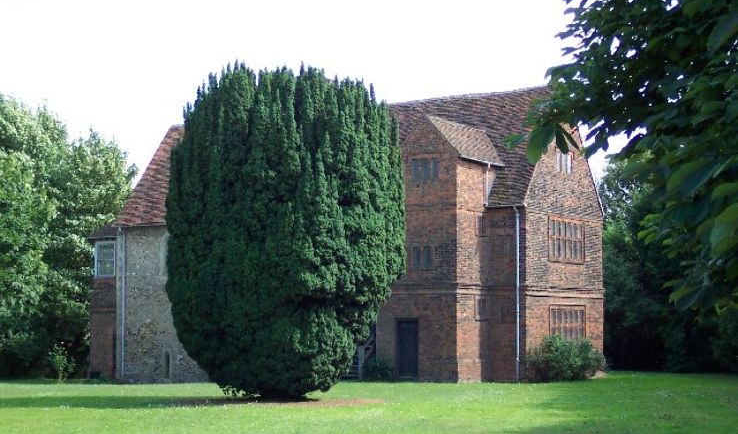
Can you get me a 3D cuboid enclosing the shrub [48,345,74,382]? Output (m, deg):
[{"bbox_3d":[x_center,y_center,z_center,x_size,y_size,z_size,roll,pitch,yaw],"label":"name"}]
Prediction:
[{"bbox_3d":[-11.072,5.239,46.500,0.950,1.380,0.900,0,-4,0],"label":"shrub"}]

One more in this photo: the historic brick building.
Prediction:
[{"bbox_3d":[-2.114,0.896,48.374,20.192,10.148,7.739,-3,-5,34],"label":"historic brick building"}]

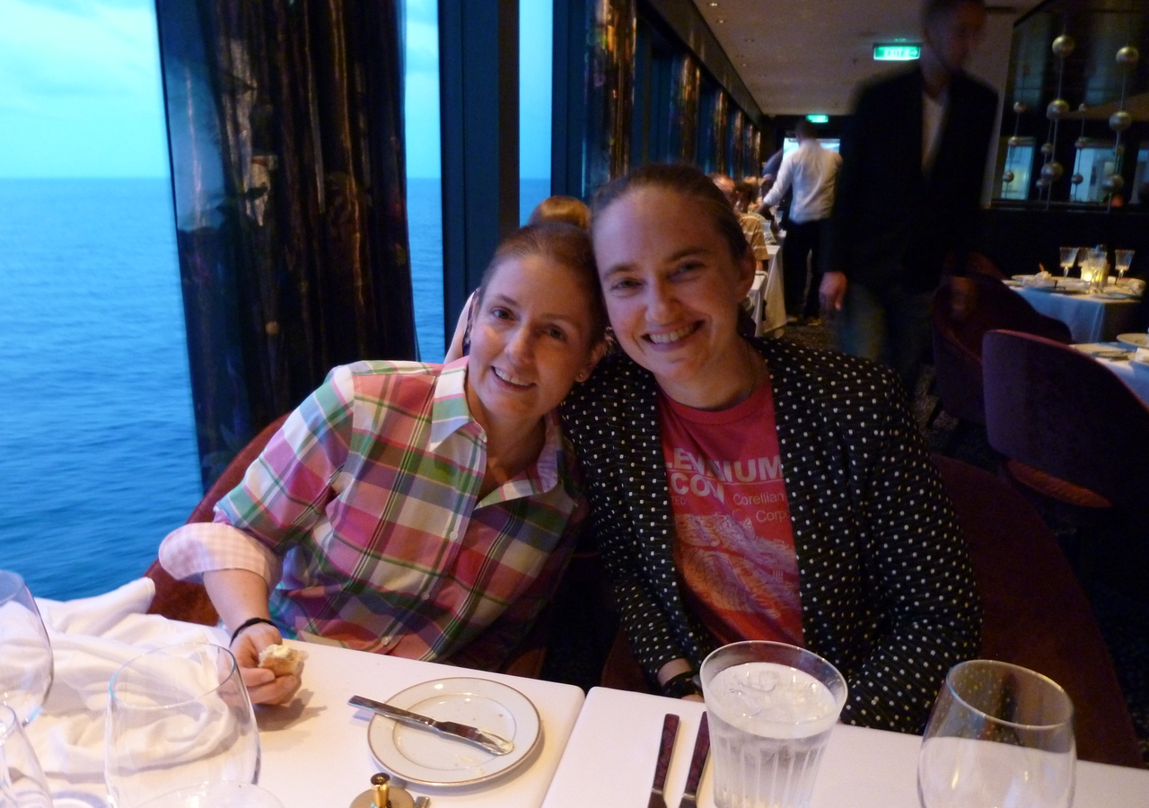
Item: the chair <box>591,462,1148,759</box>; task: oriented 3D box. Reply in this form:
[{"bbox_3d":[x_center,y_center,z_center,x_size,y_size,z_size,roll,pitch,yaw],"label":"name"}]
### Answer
[{"bbox_3d":[0.410,0.514,1.258,0.640,0.780,0.630,4,16,13],"label":"chair"}]

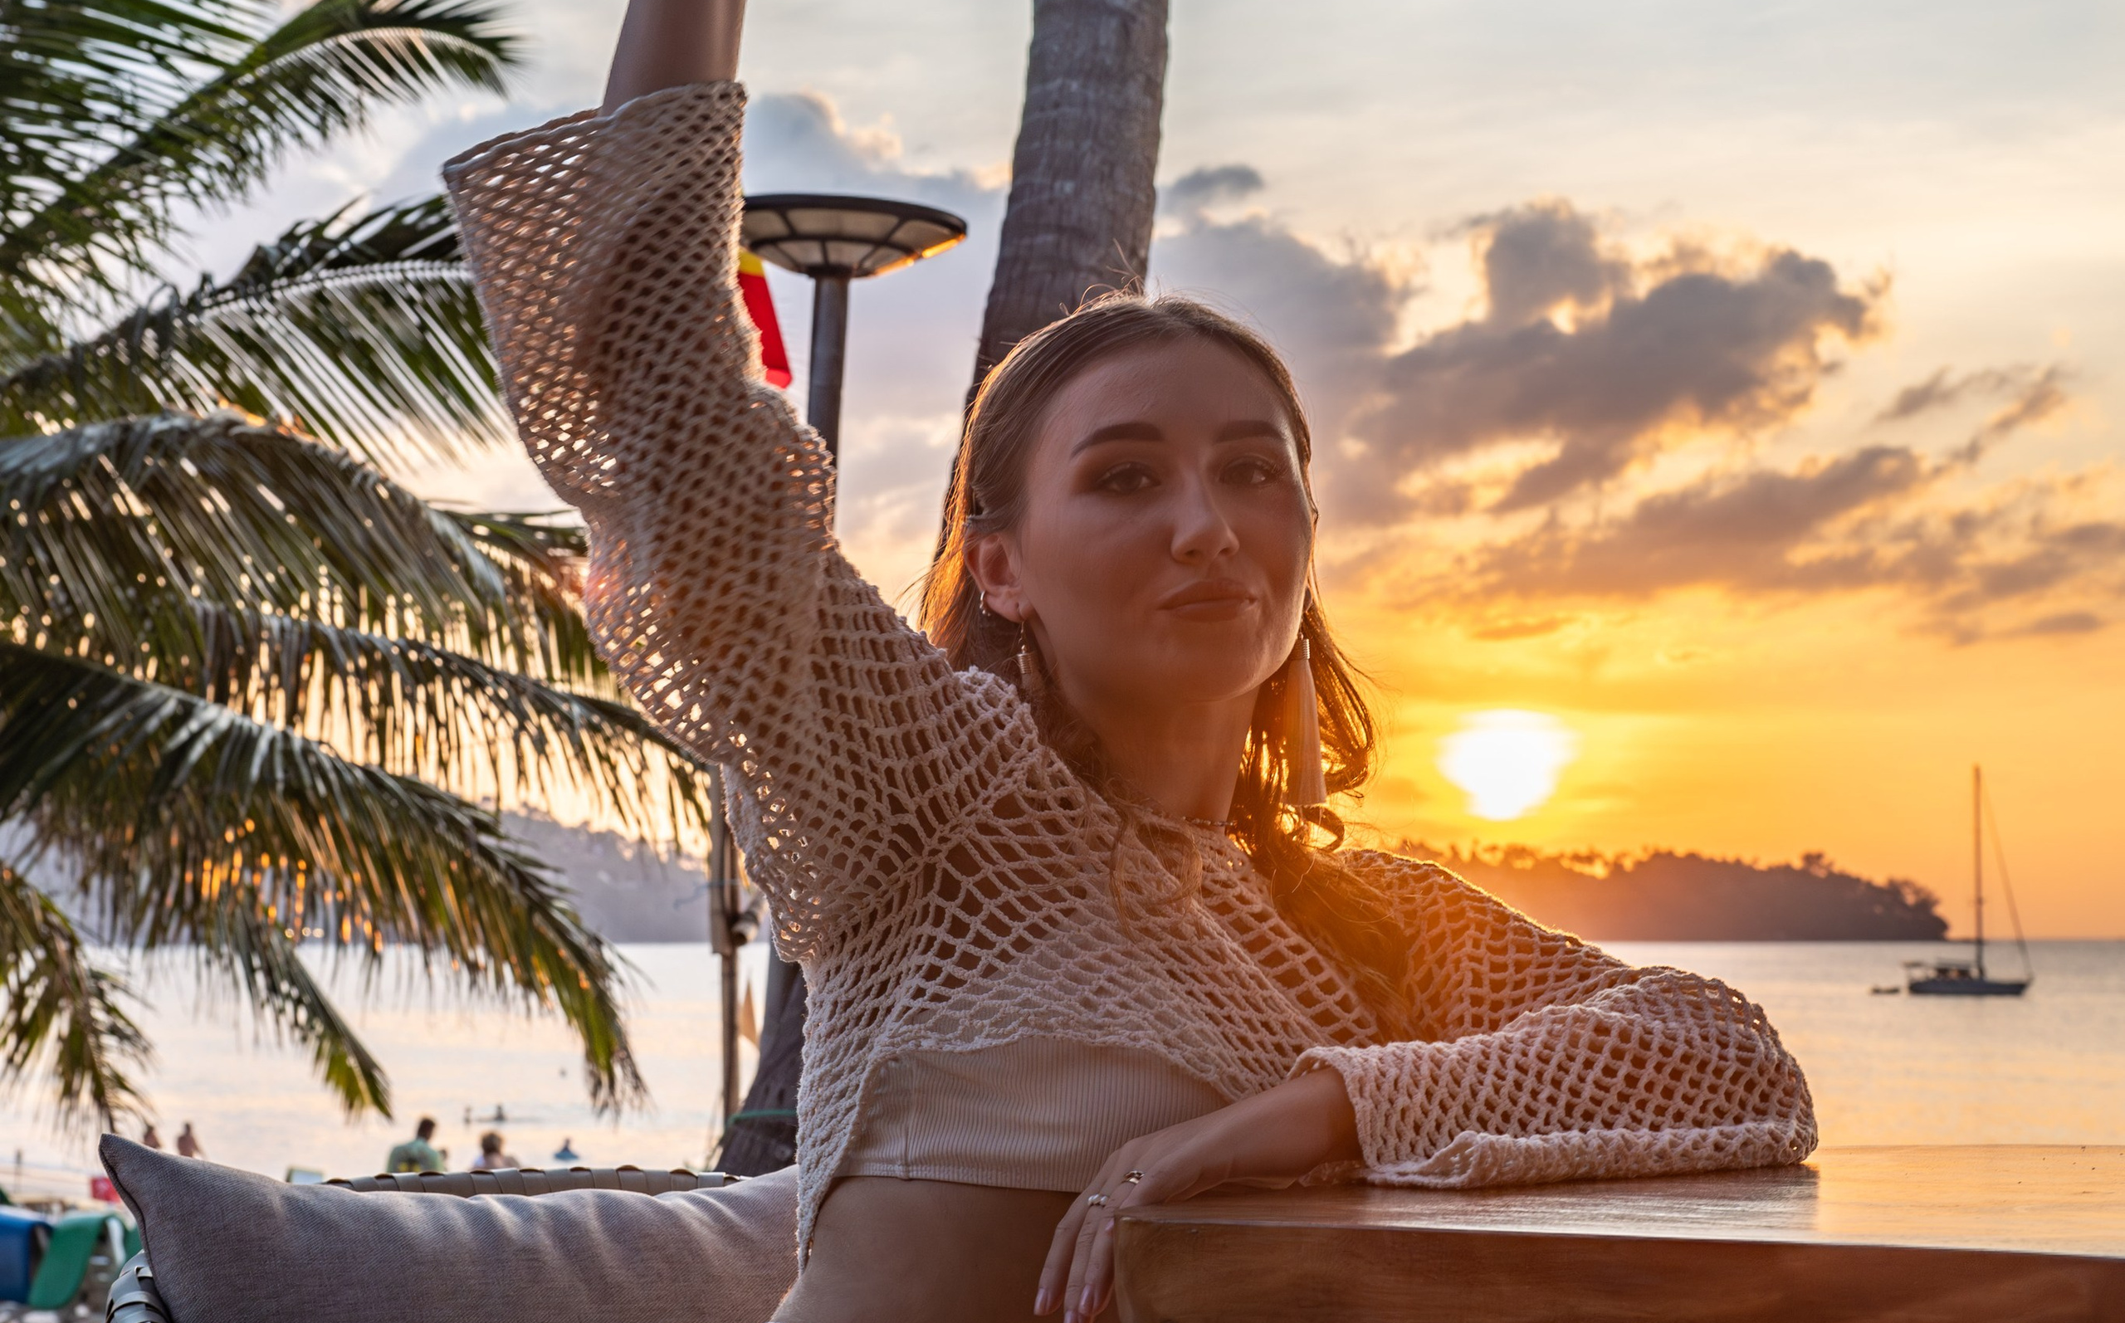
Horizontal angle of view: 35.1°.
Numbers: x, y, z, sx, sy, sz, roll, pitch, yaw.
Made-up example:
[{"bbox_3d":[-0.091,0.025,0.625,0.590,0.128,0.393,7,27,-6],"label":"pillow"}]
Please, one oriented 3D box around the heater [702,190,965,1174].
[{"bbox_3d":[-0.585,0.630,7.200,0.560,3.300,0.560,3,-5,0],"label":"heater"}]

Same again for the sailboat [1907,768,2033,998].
[{"bbox_3d":[60.600,14.700,225.000,9.300,15.400,3.200,0,-5,0],"label":"sailboat"}]

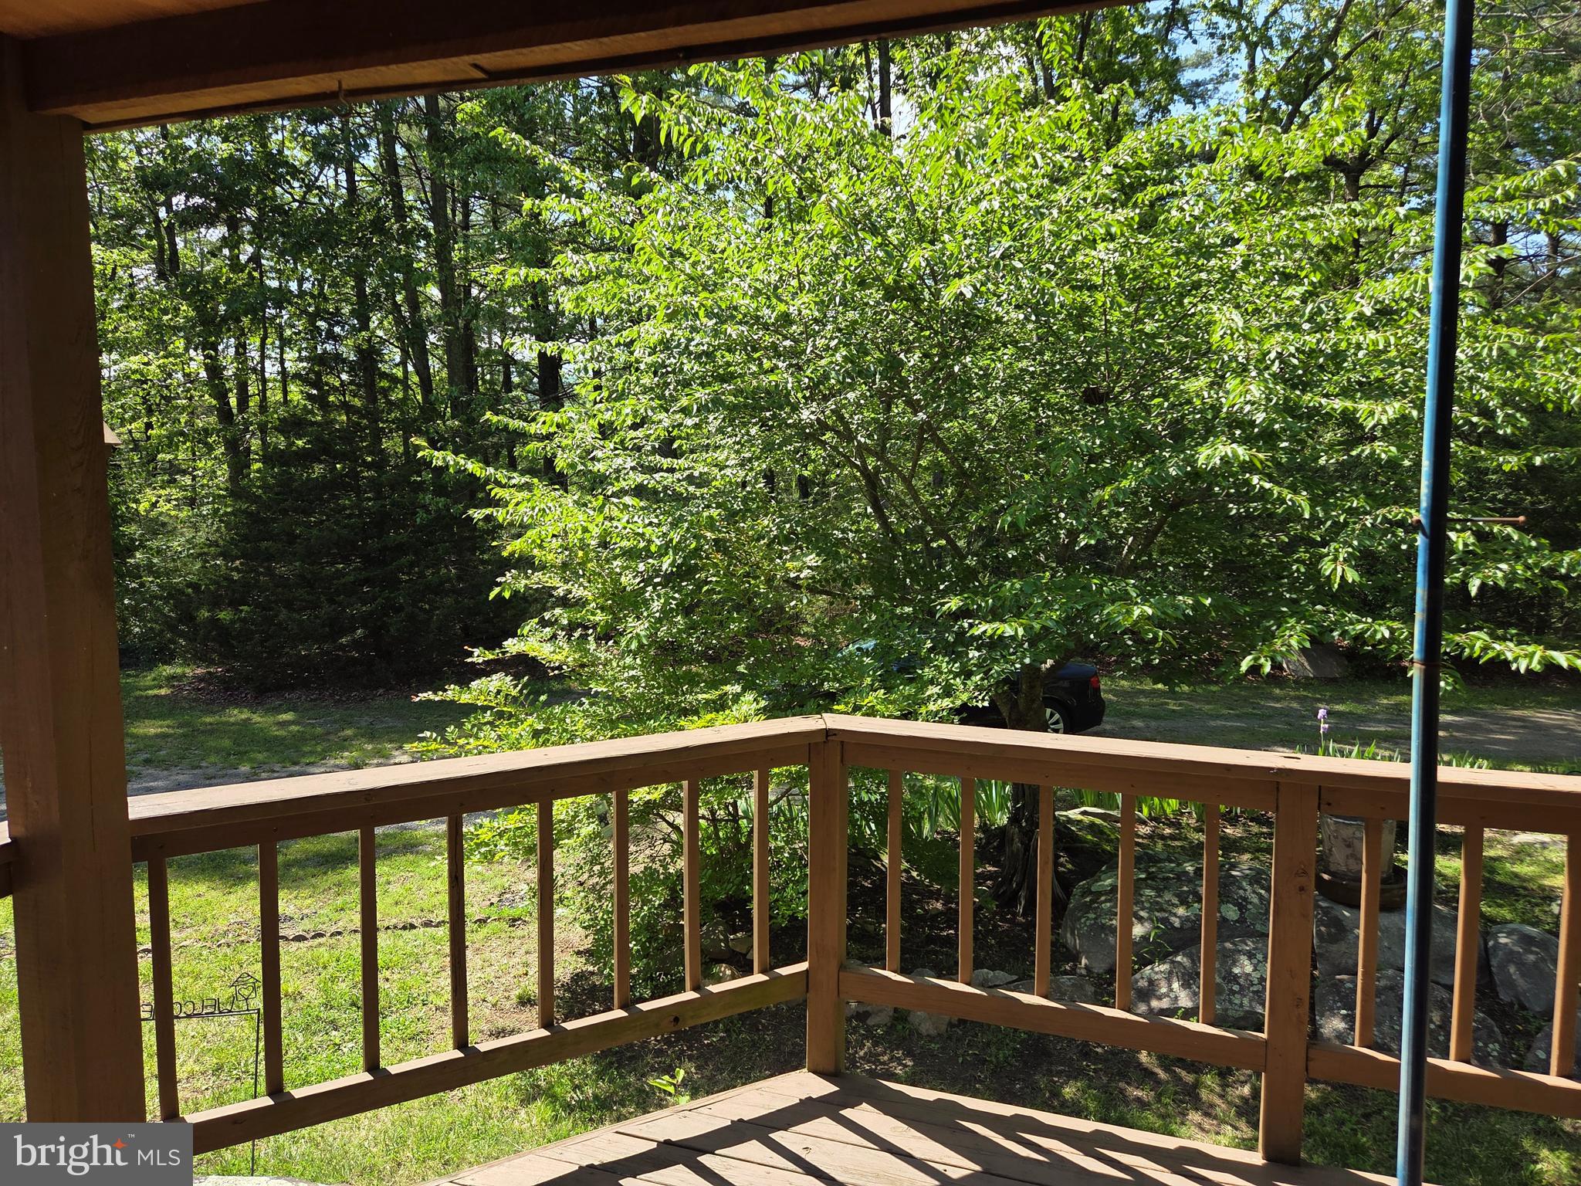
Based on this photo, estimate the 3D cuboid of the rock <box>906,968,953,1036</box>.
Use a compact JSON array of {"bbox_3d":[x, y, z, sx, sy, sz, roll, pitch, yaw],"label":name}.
[{"bbox_3d":[0.716,2.106,5.416,0.239,0.323,0.215,1,5,8],"label":"rock"}]

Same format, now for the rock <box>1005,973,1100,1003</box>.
[{"bbox_3d":[1.397,2.161,5.628,0.487,0.174,0.292,1,5,14],"label":"rock"}]

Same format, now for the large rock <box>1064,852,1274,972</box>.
[{"bbox_3d":[2.263,1.918,6.232,1.270,0.547,0.953,2,6,20],"label":"large rock"}]

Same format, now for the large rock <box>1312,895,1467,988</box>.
[{"bbox_3d":[3.297,1.979,5.813,0.777,0.498,0.622,3,6,30],"label":"large rock"}]

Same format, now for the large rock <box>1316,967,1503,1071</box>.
[{"bbox_3d":[3.052,2.121,5.193,0.829,0.329,0.622,3,6,31],"label":"large rock"}]

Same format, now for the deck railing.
[{"bbox_3d":[0.074,0.957,2.809,3.698,1.065,0.970,0,5,-4],"label":"deck railing"}]

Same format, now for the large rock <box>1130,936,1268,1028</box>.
[{"bbox_3d":[2.203,2.068,5.561,0.772,0.369,0.579,2,6,22],"label":"large rock"}]

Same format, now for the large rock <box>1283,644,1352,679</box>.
[{"bbox_3d":[8.860,1.162,17.704,1.058,0.559,0.794,3,6,27],"label":"large rock"}]

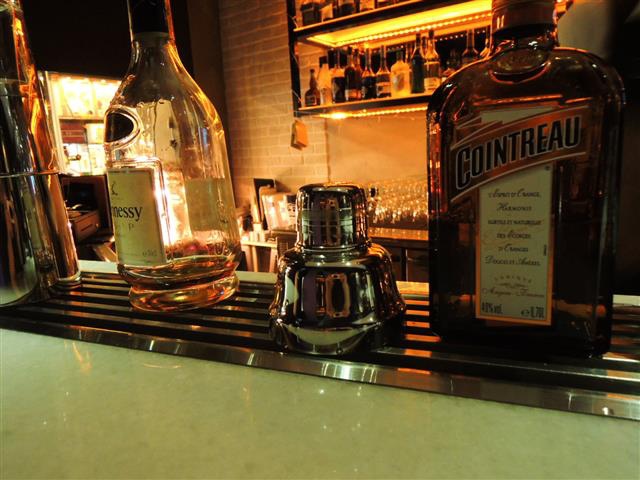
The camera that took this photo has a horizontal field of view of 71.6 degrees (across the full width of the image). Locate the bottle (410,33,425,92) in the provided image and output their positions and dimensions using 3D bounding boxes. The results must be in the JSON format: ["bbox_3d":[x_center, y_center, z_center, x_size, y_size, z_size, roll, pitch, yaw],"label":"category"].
[{"bbox_3d":[0.512,-0.912,2.322,0.070,0.310,0.070,5,14,34],"label":"bottle"}]

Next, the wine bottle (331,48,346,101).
[{"bbox_3d":[0.106,-0.953,2.599,0.078,0.317,0.078,-3,12,1],"label":"wine bottle"}]

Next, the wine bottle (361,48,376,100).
[{"bbox_3d":[0.274,-0.920,2.488,0.078,0.283,0.078,-3,12,1],"label":"wine bottle"}]

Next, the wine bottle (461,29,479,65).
[{"bbox_3d":[0.739,-0.878,2.170,0.080,0.282,0.080,5,14,34],"label":"wine bottle"}]

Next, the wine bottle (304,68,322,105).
[{"bbox_3d":[-0.048,-0.922,2.716,0.092,0.225,0.092,5,14,34],"label":"wine bottle"}]

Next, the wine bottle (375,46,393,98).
[{"bbox_3d":[0.349,-0.914,2.437,0.079,0.284,0.079,-3,12,1],"label":"wine bottle"}]

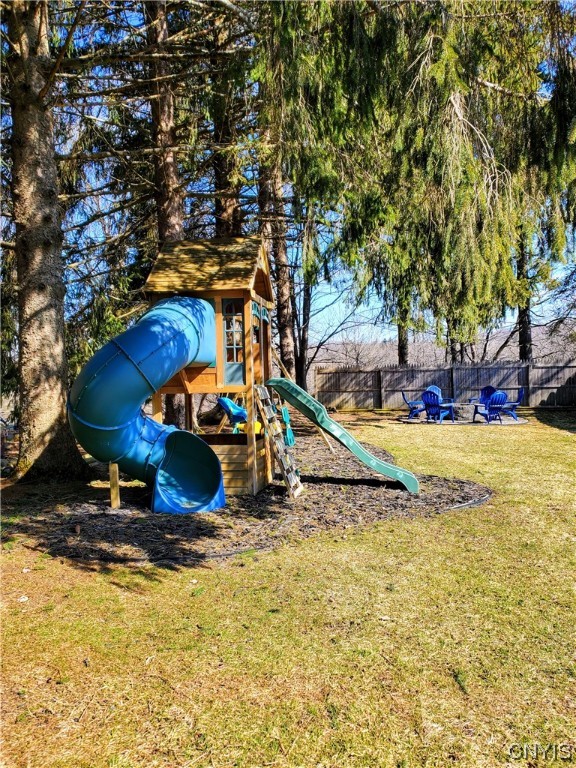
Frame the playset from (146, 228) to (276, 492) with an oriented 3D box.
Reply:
[{"bbox_3d":[-0.976,-0.283,7.954,1.420,3.350,1.460,-1,1,10],"label":"playset"}]

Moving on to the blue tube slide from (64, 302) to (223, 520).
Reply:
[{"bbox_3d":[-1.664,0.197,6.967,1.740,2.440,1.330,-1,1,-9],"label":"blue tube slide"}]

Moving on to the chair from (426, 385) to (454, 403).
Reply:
[{"bbox_3d":[5.306,0.543,20.200,0.770,0.960,0.880,-2,1,-34],"label":"chair"}]

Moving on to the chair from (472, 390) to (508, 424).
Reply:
[{"bbox_3d":[6.144,0.692,17.500,0.770,0.960,0.880,-2,1,-37],"label":"chair"}]

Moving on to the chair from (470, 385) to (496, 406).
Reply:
[{"bbox_3d":[6.864,0.543,20.200,0.770,0.960,0.880,-1,1,34],"label":"chair"}]

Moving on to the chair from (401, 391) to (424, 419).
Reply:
[{"bbox_3d":[4.188,0.668,18.800,0.880,0.960,0.770,-1,1,3],"label":"chair"}]

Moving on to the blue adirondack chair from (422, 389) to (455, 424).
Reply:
[{"bbox_3d":[4.592,0.717,17.600,0.770,0.960,0.880,-1,1,34],"label":"blue adirondack chair"}]

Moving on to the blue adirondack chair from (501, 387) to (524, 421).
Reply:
[{"bbox_3d":[7.005,0.647,18.200,0.880,0.960,0.770,-1,1,2],"label":"blue adirondack chair"}]

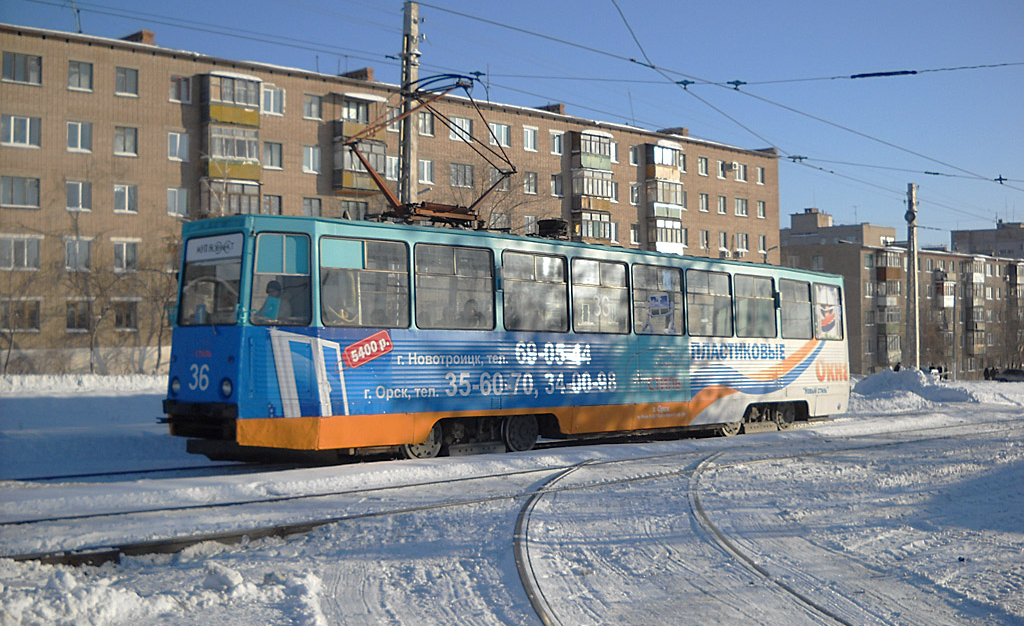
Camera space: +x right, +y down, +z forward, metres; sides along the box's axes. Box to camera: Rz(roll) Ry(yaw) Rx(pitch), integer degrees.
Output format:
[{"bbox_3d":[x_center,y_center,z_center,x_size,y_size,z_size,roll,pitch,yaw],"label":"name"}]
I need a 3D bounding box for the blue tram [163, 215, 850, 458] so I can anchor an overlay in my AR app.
[{"bbox_3d":[1.244,0.589,20.559,2.600,3.130,15.075,-2,-3,43],"label":"blue tram"}]

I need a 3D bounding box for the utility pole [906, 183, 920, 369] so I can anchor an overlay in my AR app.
[{"bbox_3d":[15.548,-1.008,47.000,0.440,8.099,0.440,-2,-3,43],"label":"utility pole"}]

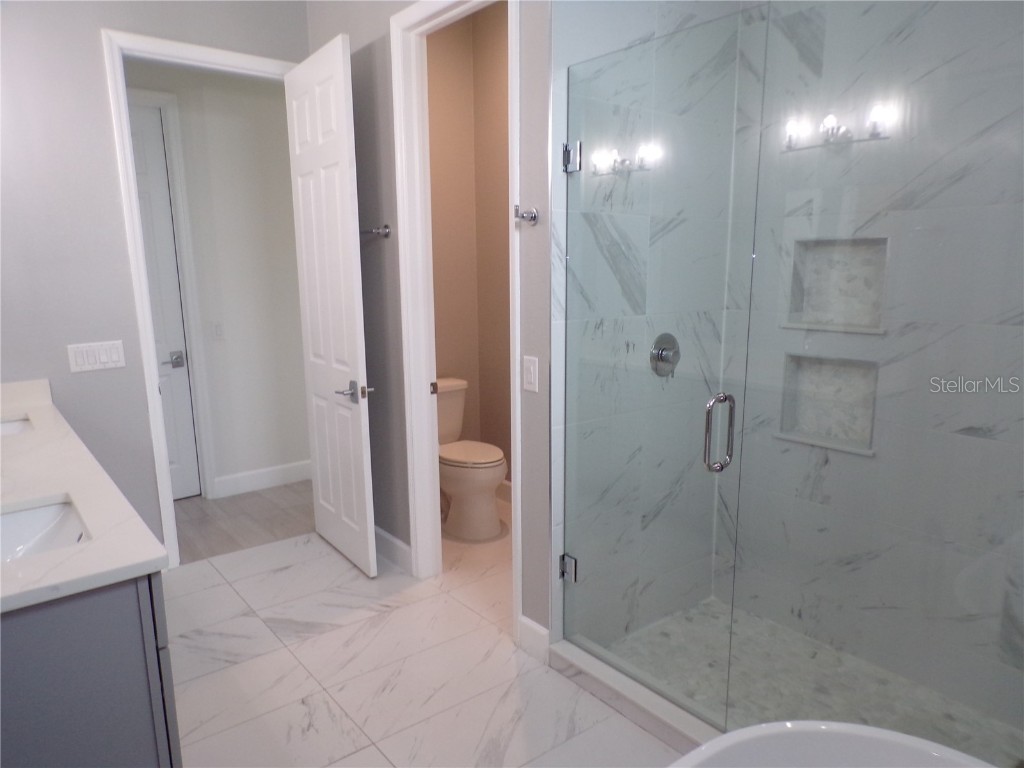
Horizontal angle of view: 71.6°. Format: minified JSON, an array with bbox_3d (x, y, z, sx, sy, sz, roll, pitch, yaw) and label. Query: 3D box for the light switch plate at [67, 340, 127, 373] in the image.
[{"bbox_3d":[-1.896,-0.125,3.245,0.215,0.122,0.008,-9,13,-38],"label":"light switch plate"}]

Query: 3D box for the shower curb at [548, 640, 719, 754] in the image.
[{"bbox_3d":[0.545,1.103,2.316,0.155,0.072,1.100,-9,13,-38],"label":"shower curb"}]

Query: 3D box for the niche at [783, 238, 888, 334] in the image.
[{"bbox_3d":[1.260,-0.377,2.728,0.105,0.350,0.390,-9,13,-38],"label":"niche"}]

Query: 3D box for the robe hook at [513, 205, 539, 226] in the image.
[{"bbox_3d":[0.048,-0.582,2.460,0.078,0.070,0.060,-9,13,-38],"label":"robe hook"}]

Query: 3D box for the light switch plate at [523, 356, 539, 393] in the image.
[{"bbox_3d":[0.067,-0.036,2.596,0.008,0.124,0.079,-9,13,-38],"label":"light switch plate"}]

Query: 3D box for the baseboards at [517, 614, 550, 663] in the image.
[{"bbox_3d":[0.093,0.991,2.758,0.015,0.142,0.172,-9,13,-38],"label":"baseboards"}]

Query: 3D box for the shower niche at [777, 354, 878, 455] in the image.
[{"bbox_3d":[1.264,0.067,2.808,0.105,0.350,0.390,-9,13,-38],"label":"shower niche"}]

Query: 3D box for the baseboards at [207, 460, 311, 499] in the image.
[{"bbox_3d":[-1.645,0.633,4.840,0.780,0.132,0.015,-9,13,-38],"label":"baseboards"}]

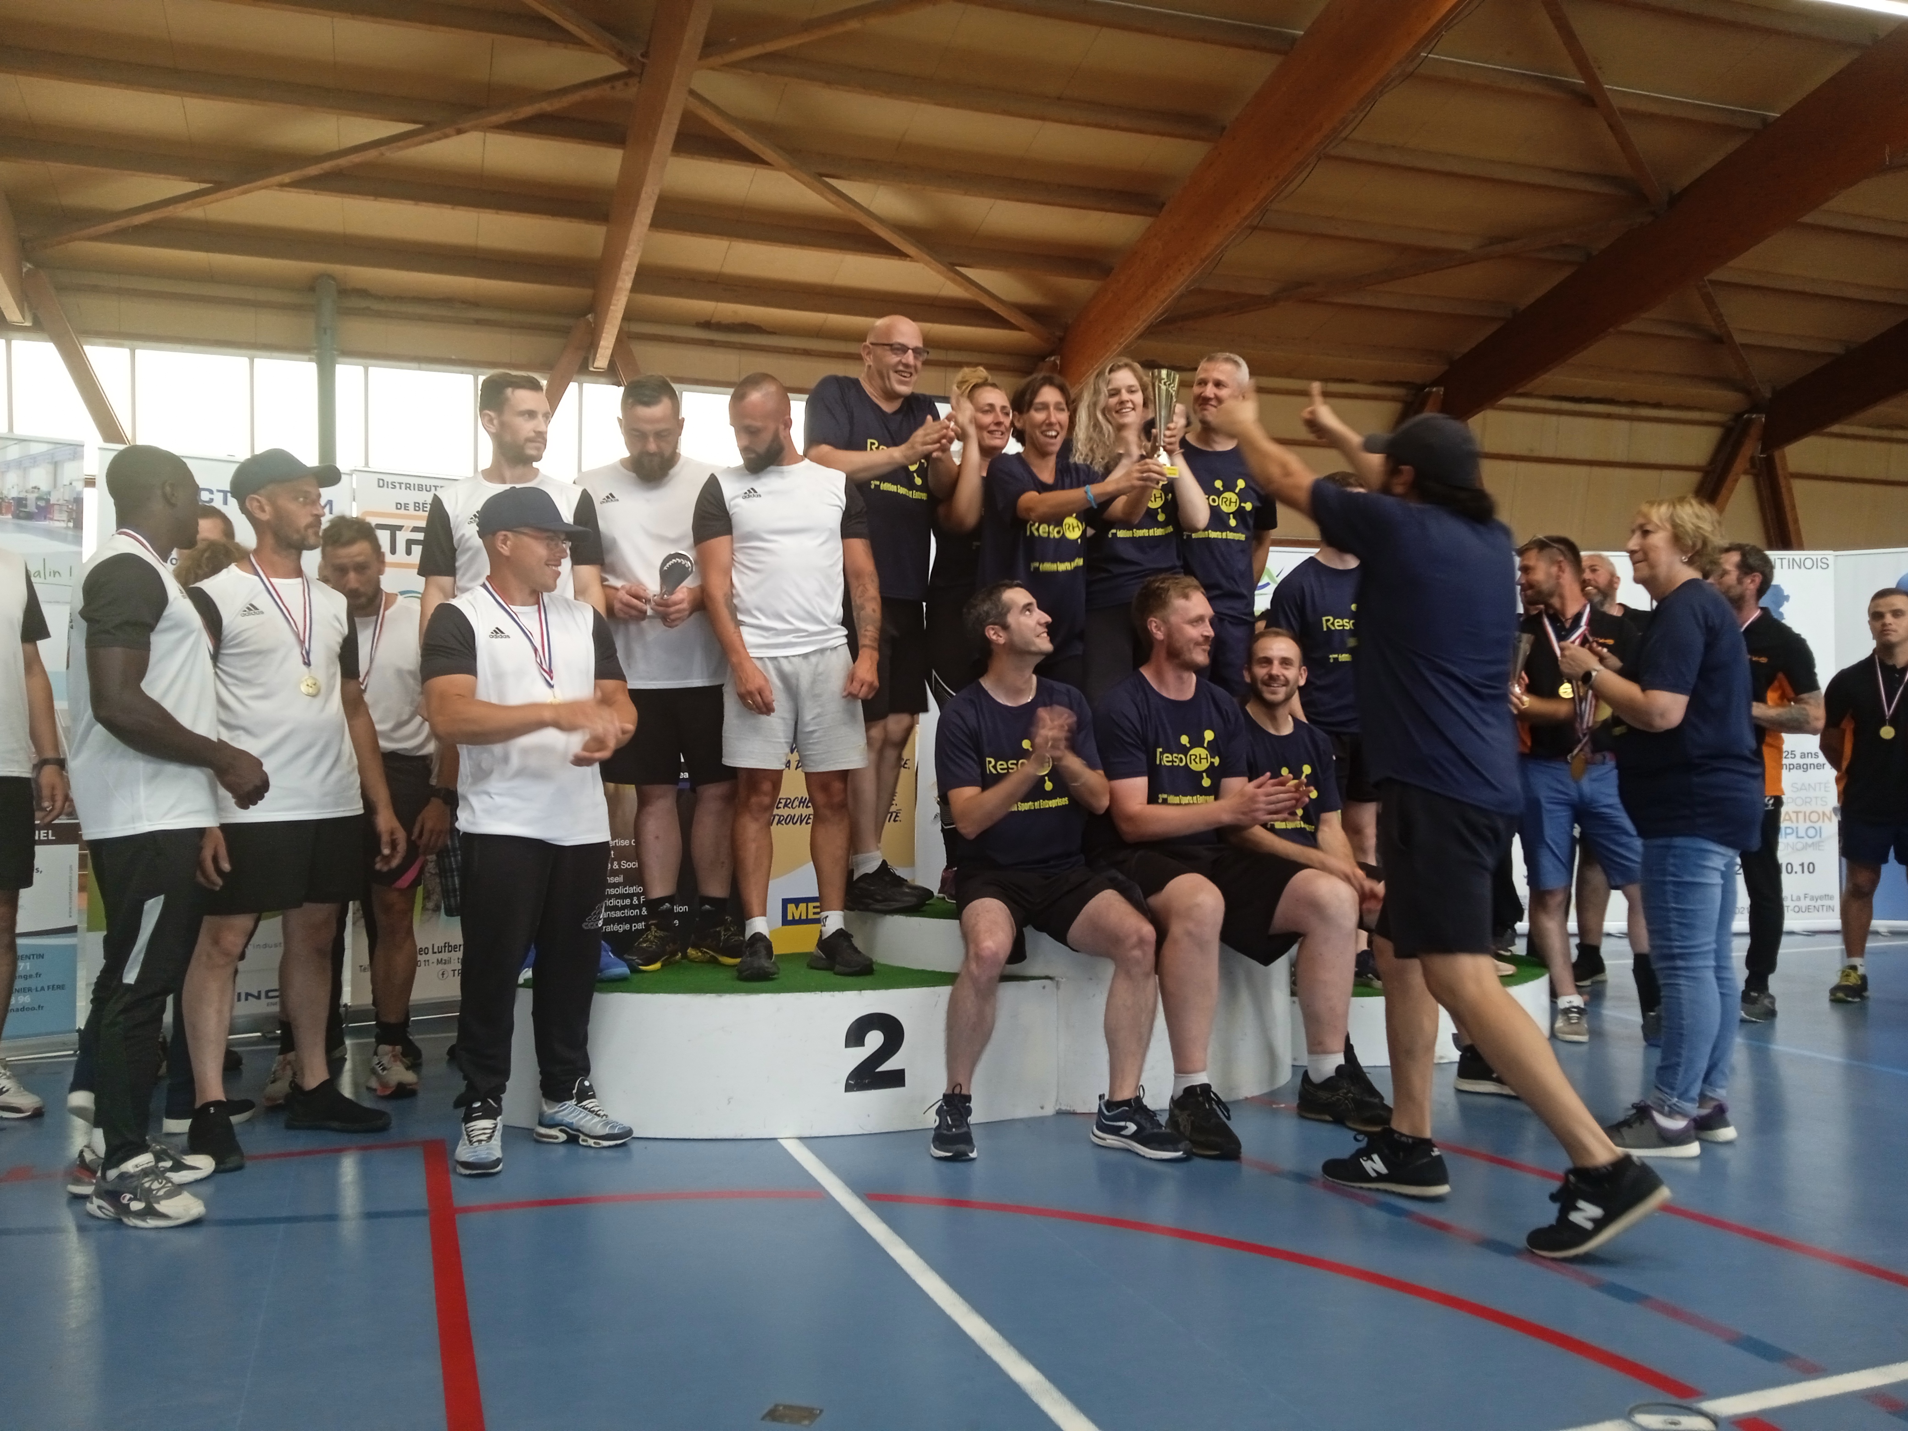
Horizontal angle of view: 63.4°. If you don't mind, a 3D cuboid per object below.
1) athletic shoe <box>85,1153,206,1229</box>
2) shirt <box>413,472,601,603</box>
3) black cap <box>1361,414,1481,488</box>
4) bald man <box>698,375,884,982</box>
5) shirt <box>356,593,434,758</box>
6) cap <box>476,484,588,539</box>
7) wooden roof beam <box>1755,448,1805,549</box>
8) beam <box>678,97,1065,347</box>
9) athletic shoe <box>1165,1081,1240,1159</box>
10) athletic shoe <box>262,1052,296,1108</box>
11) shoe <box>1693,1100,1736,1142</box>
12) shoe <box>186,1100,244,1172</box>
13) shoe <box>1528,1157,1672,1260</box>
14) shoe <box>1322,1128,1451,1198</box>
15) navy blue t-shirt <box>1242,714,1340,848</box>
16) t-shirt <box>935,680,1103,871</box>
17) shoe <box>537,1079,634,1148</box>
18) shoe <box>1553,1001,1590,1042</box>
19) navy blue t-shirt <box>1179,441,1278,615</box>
[{"bbox_3d":[-1.759,1.036,3.363,0.295,0.125,0.110,-1,-1,30],"label":"athletic shoe"},{"bbox_3d":[-1.310,-0.370,4.550,0.540,0.700,0.280,0,-1,-16],"label":"shirt"},{"bbox_3d":[1.048,-0.596,3.460,0.260,0.140,0.175,16,10,43],"label":"black cap"},{"bbox_3d":[-0.469,-0.105,4.430,0.530,1.720,0.360,0,-1,-6],"label":"bald man"},{"bbox_3d":[-1.801,-0.126,4.750,0.440,0.530,0.270,0,-1,-7],"label":"shirt"},{"bbox_3d":[-1.069,-0.517,3.910,0.270,0.140,0.180,2,-1,7],"label":"cap"},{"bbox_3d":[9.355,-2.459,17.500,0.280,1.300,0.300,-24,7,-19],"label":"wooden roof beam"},{"bbox_3d":[-0.529,-4.518,14.615,0.110,0.120,6.230,-10,-12,30],"label":"beam"},{"bbox_3d":[0.638,1.031,3.948,0.110,0.135,0.300,0,-1,-20],"label":"athletic shoe"},{"bbox_3d":[-1.942,1.062,4.558,0.110,0.120,0.290,0,-1,-7],"label":"athletic shoe"},{"bbox_3d":[1.973,1.083,4.175,0.260,0.110,0.095,-1,-1,25],"label":"shoe"},{"bbox_3d":[-1.857,1.056,3.878,0.105,0.120,0.290,1,-2,-37],"label":"shoe"},{"bbox_3d":[1.245,0.951,3.016,0.285,0.130,0.105,-33,-11,16],"label":"shoe"},{"bbox_3d":[1.031,1.068,3.683,0.295,0.120,0.105,0,-1,20],"label":"shoe"},{"bbox_3d":[1.016,0.205,4.880,0.460,0.480,0.280,-3,8,-16],"label":"navy blue t-shirt"},{"bbox_3d":[0.182,0.171,4.430,0.470,0.560,0.320,0,-1,-9],"label":"t-shirt"},{"bbox_3d":[-0.978,1.043,4.048,0.300,0.140,0.110,-1,-1,27],"label":"shoe"},{"bbox_3d":[2.124,1.042,5.326,0.110,0.120,0.290,-1,-1,19],"label":"shoe"},{"bbox_3d":[0.885,-0.640,5.280,0.480,0.650,0.280,0,-1,-20],"label":"navy blue t-shirt"}]

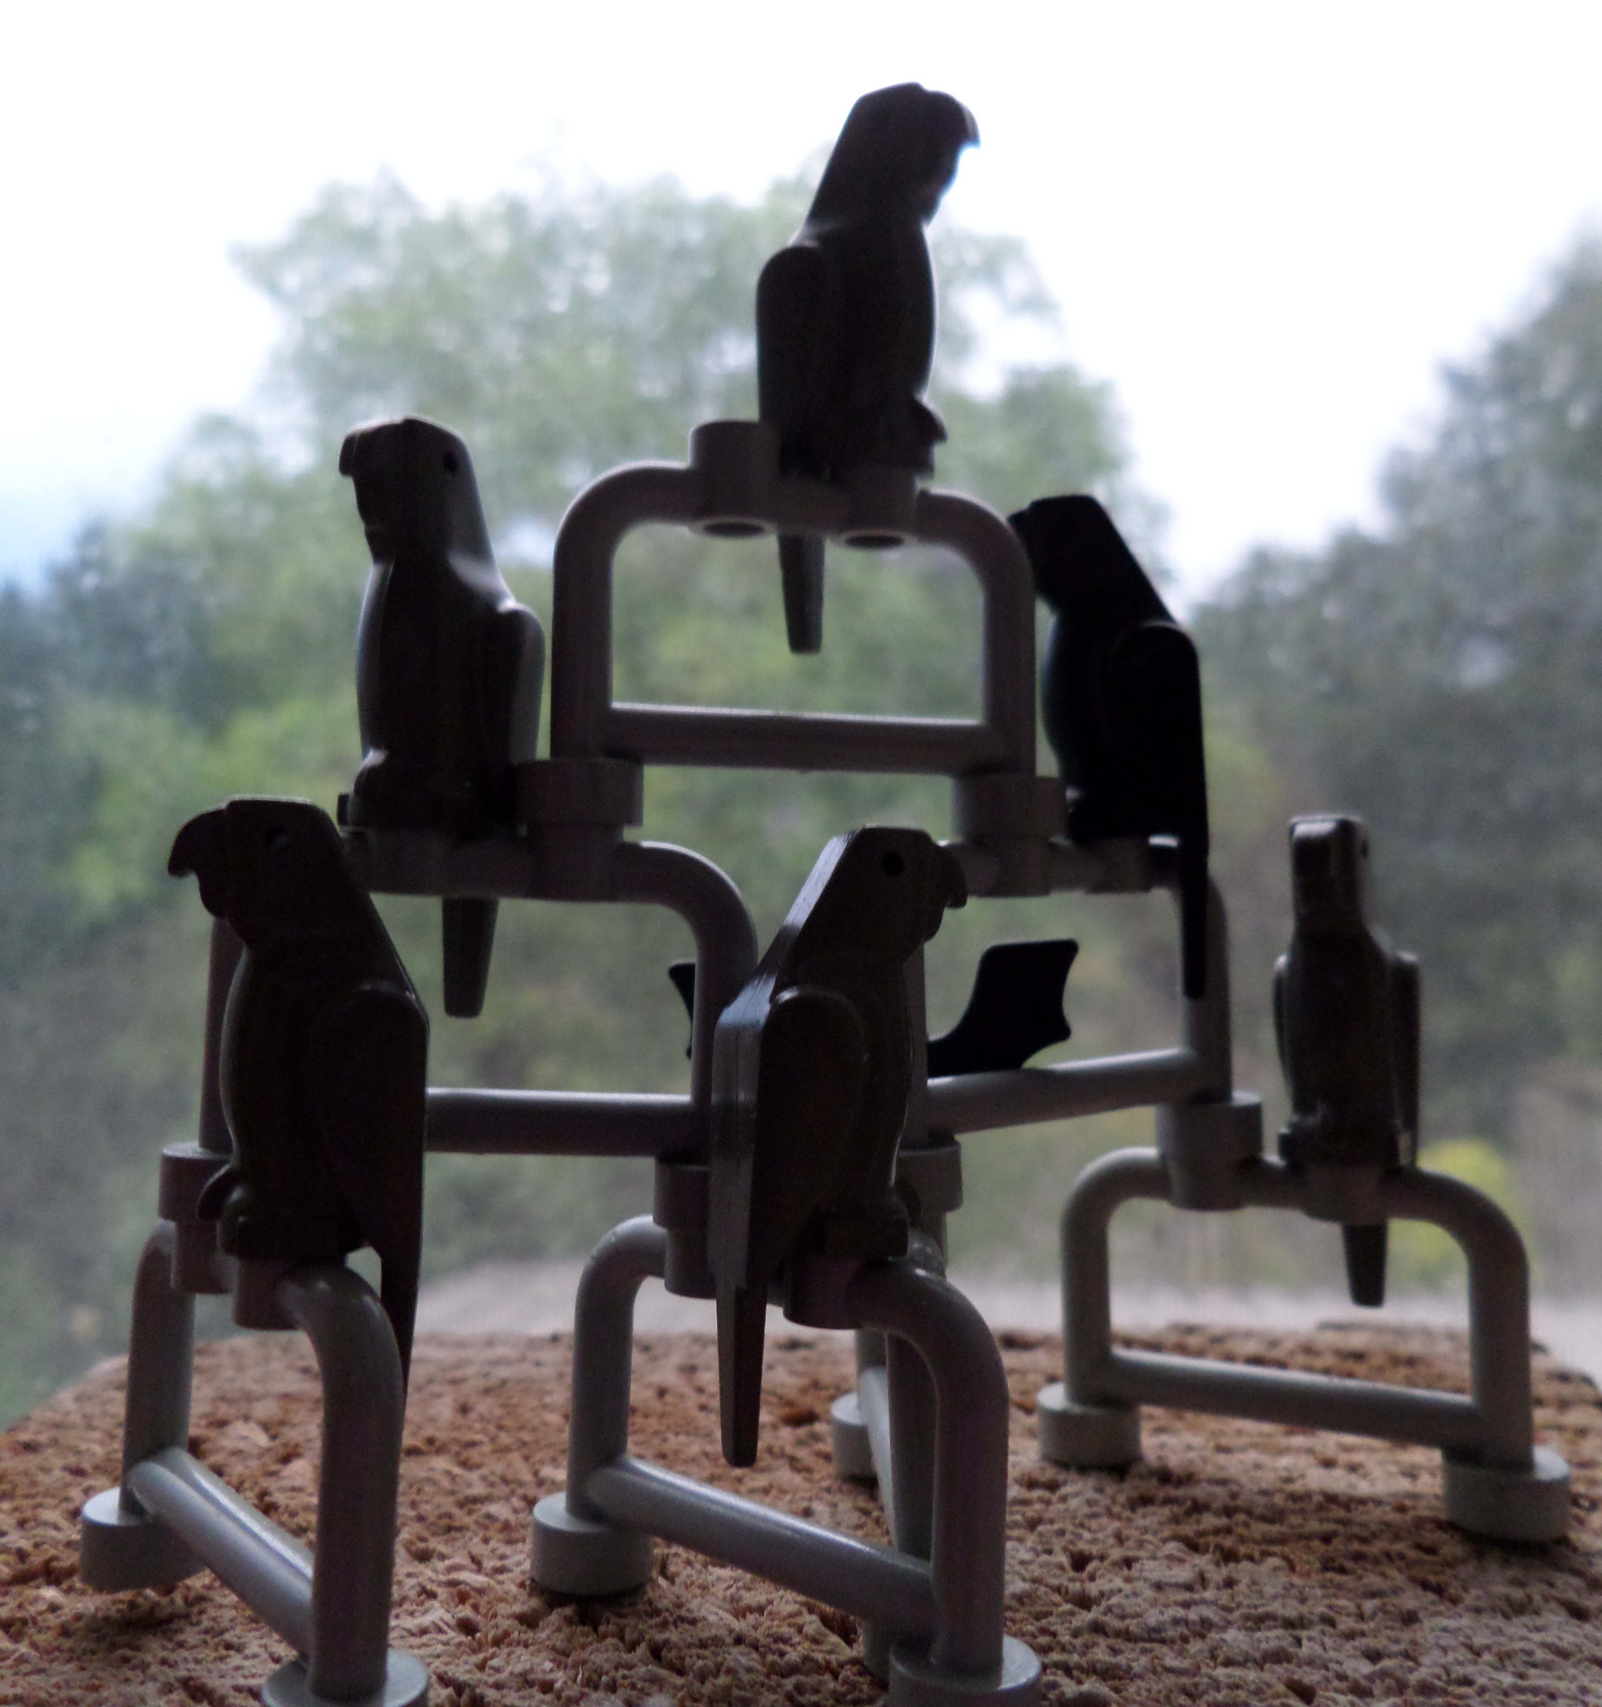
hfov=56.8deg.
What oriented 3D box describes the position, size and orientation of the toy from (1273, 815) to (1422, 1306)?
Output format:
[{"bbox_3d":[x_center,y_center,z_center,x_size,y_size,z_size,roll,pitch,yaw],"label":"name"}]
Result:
[{"bbox_3d":[0.032,0.013,0.087,0.008,0.030,0.012,-2,-4,38],"label":"toy"}]

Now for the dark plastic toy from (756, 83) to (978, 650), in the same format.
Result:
[{"bbox_3d":[0.004,-0.026,0.081,0.012,0.030,0.008,-2,-4,40],"label":"dark plastic toy"}]

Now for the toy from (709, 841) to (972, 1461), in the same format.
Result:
[{"bbox_3d":[0.002,0.013,0.070,0.012,0.030,0.008,2,-3,-20],"label":"toy"}]

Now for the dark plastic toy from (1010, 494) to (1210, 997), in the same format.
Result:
[{"bbox_3d":[0.018,-0.007,0.088,0.012,0.030,0.008,-1,-3,20],"label":"dark plastic toy"}]

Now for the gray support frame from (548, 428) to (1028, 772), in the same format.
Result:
[{"bbox_3d":[0.000,-0.012,0.080,0.030,0.021,0.006,1,-3,-16],"label":"gray support frame"}]

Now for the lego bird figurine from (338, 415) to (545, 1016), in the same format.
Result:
[{"bbox_3d":[-0.019,-0.006,0.074,0.008,0.030,0.012,-1,-3,20],"label":"lego bird figurine"}]

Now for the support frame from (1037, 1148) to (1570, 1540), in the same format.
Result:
[{"bbox_3d":[0.029,0.027,0.089,0.030,0.021,0.006,-1,-4,27],"label":"support frame"}]

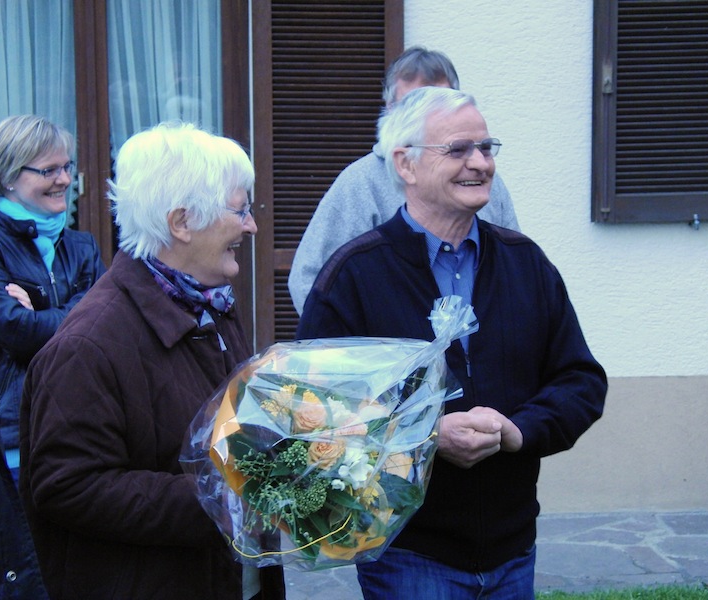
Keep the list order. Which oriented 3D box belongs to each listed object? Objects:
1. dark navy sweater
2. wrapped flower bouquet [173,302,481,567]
[{"bbox_3d":[0.189,0.171,4.200,0.610,0.670,0.400,-5,10,-28],"label":"dark navy sweater"},{"bbox_3d":[-0.022,0.208,3.570,0.400,0.520,0.370,42,3,-11],"label":"wrapped flower bouquet"}]

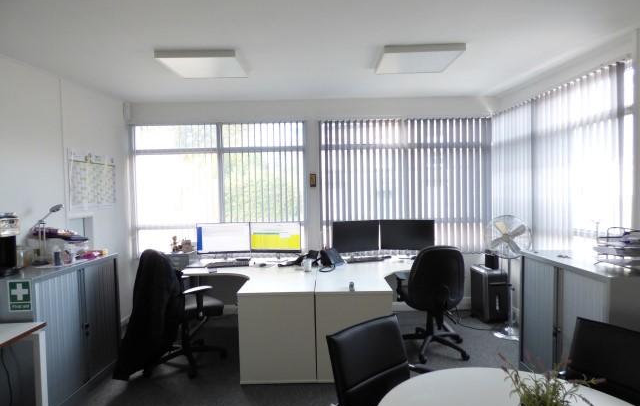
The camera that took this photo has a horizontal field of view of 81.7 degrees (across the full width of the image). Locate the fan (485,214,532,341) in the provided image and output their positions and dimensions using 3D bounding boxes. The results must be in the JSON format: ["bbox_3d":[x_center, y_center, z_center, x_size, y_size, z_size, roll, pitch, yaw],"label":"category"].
[{"bbox_3d":[1.899,0.730,3.707,0.450,1.220,0.350,1,4,41],"label":"fan"}]

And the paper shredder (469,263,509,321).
[{"bbox_3d":[1.928,1.030,4.202,0.280,0.570,0.320,-2,3,-8],"label":"paper shredder"}]

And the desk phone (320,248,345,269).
[{"bbox_3d":[0.138,0.567,3.815,0.190,0.145,0.190,-3,4,-35],"label":"desk phone"}]

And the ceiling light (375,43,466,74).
[{"bbox_3d":[0.785,-1.152,3.026,0.600,0.055,0.610,-1,3,1],"label":"ceiling light"}]

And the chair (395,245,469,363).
[{"bbox_3d":[1.069,0.869,3.477,0.620,1.010,0.620,-1,3,2],"label":"chair"}]

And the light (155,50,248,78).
[{"bbox_3d":[-0.965,-1.169,3.136,0.600,0.060,0.600,-1,3,2],"label":"light"}]

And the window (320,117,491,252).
[{"bbox_3d":[1.025,-0.188,4.403,2.020,1.590,0.090,-1,3,1],"label":"window"}]

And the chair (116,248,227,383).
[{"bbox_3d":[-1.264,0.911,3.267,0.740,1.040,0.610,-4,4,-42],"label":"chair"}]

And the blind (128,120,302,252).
[{"bbox_3d":[-1.244,-0.186,4.550,2.120,1.580,0.100,-1,3,2],"label":"blind"}]

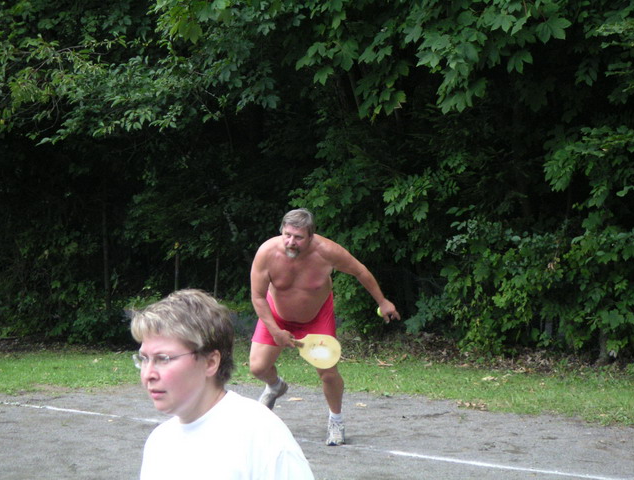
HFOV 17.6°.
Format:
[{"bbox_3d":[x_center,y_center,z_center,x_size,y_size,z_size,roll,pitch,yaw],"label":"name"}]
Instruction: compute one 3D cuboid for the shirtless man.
[{"bbox_3d":[0.050,0.520,12.600,0.920,1.430,0.950,0,2,12],"label":"shirtless man"}]

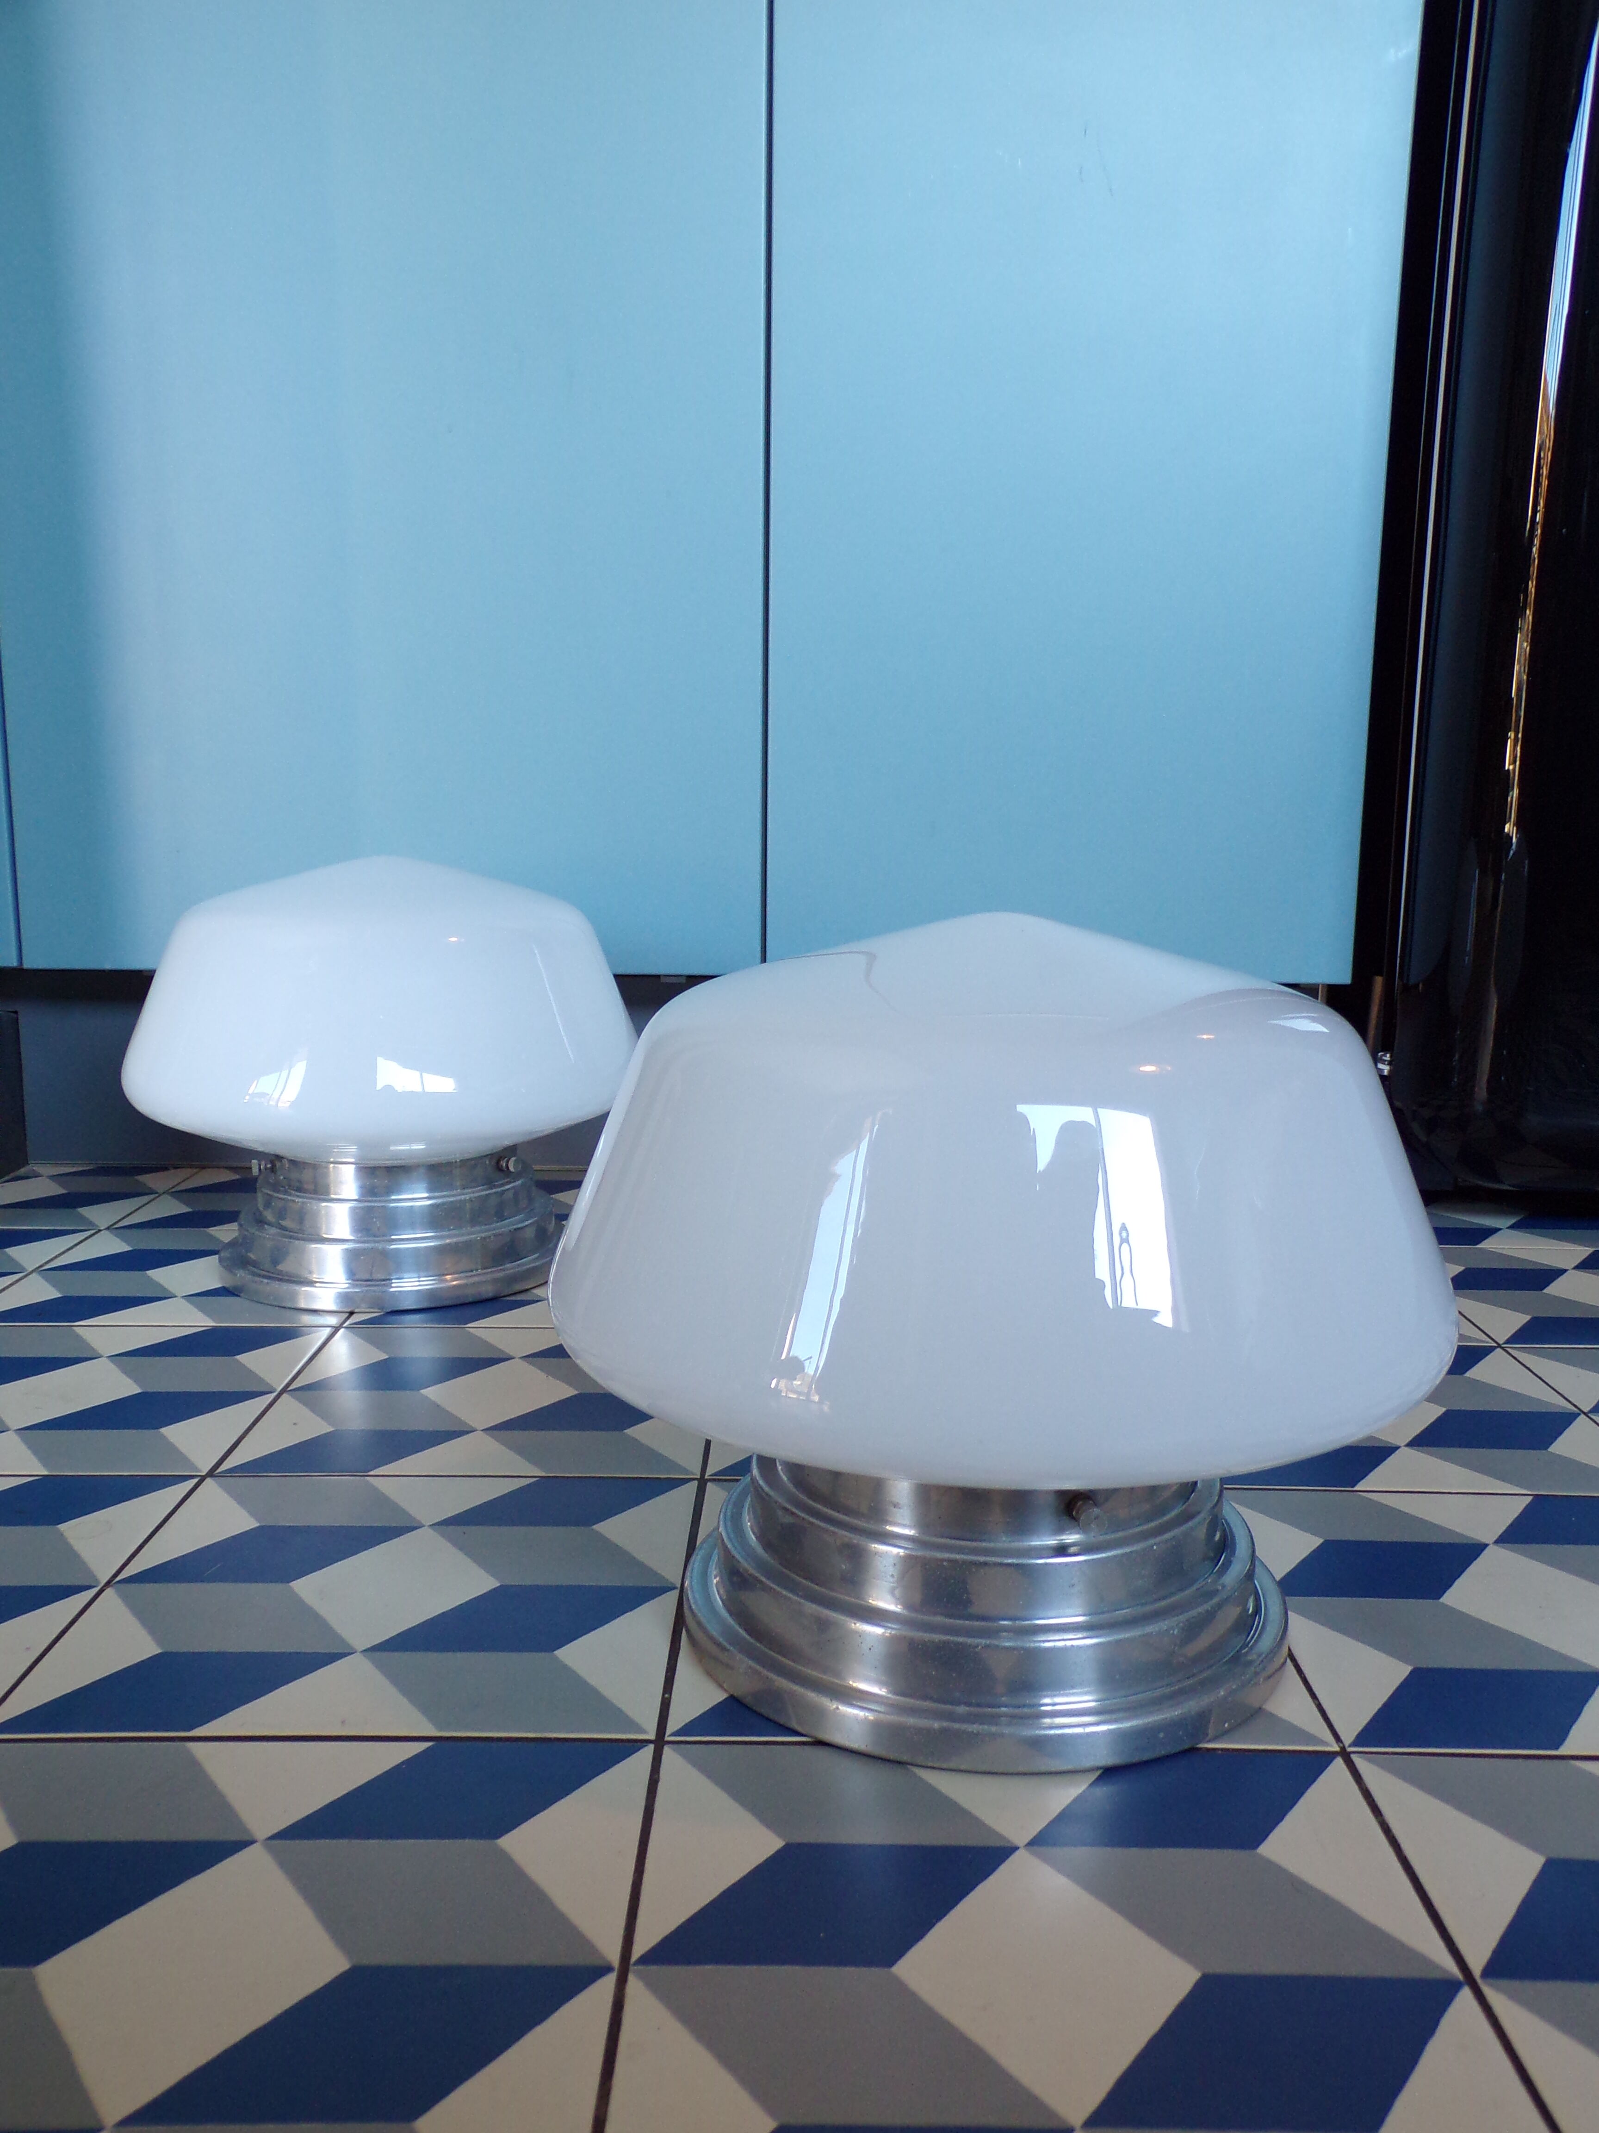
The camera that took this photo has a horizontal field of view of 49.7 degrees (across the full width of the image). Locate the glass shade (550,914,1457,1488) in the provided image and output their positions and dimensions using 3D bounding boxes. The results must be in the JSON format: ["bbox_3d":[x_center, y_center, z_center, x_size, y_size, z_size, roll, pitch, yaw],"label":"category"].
[{"bbox_3d":[0.064,0.034,0.568,0.290,0.170,0.290,1,8,0],"label":"glass shade"}]

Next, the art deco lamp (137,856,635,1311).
[{"bbox_3d":[-0.239,0.001,1.009,0.290,0.240,0.290,1,8,0],"label":"art deco lamp"}]

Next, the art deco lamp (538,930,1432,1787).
[{"bbox_3d":[0.064,0.069,0.573,0.290,0.240,0.290,1,8,0],"label":"art deco lamp"}]

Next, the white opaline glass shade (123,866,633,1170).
[{"bbox_3d":[-0.239,-0.034,1.004,0.290,0.170,0.290,1,8,0],"label":"white opaline glass shade"}]

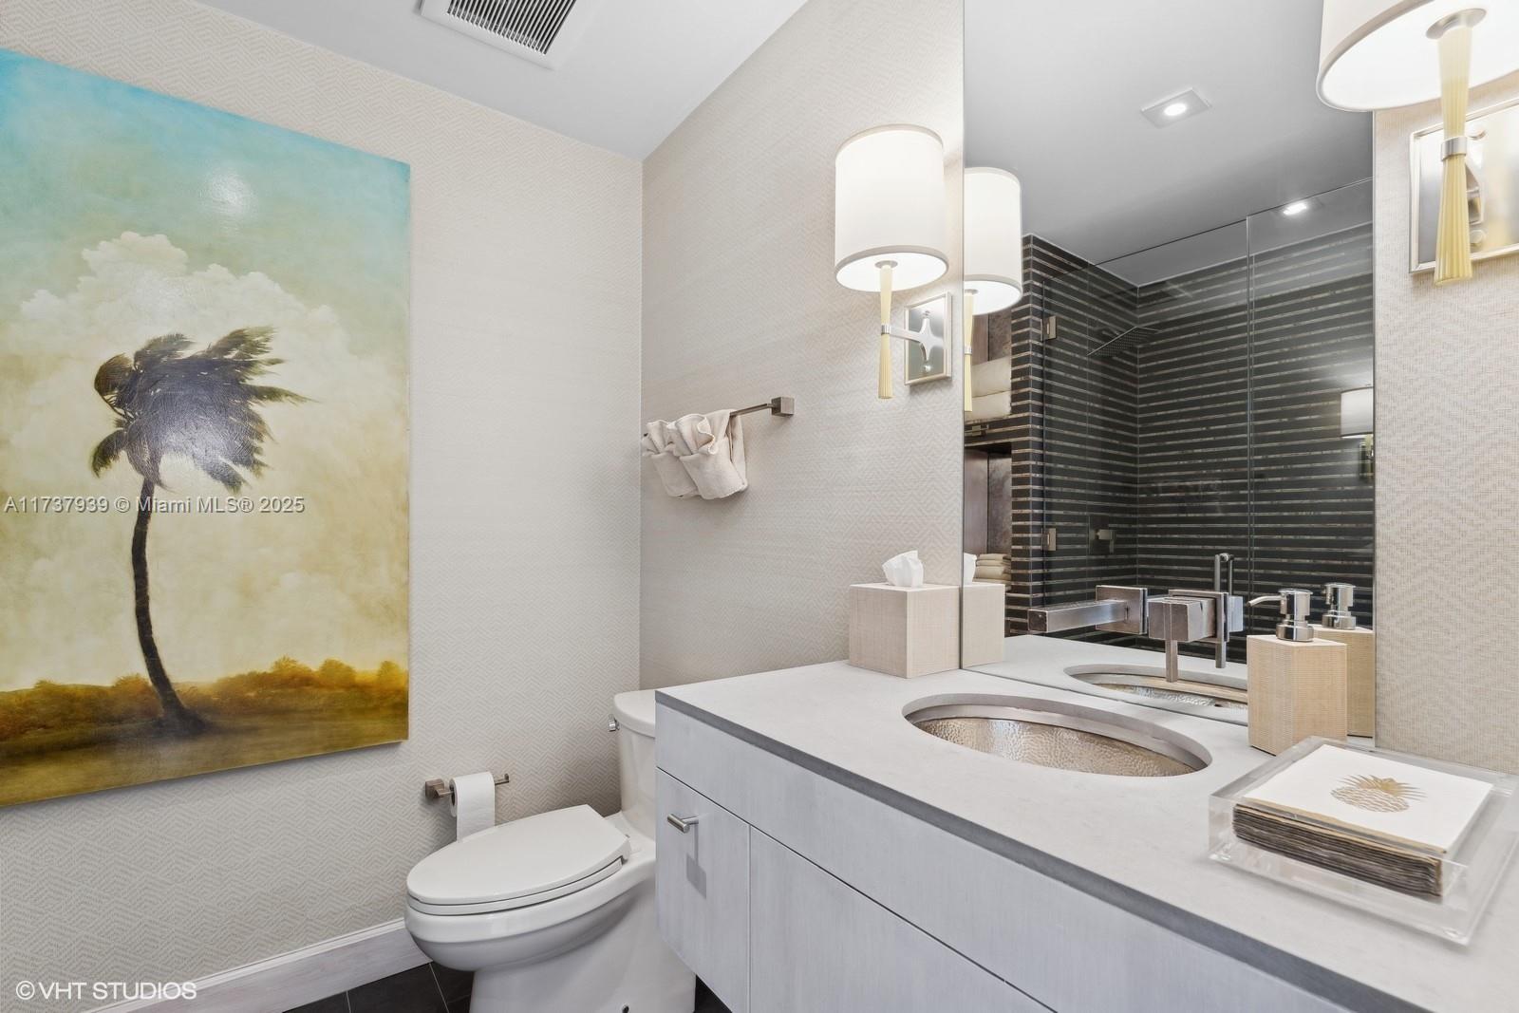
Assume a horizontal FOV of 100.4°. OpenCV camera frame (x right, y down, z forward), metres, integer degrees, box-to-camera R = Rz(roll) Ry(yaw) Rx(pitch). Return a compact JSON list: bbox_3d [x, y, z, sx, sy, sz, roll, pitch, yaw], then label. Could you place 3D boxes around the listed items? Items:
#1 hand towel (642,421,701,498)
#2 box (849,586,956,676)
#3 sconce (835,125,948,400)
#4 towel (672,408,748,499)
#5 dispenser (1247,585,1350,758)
[{"bbox_3d":[-0.266,-0.141,1.933,0.110,0.236,0.241,1,-2,-38],"label":"hand towel"},{"bbox_3d":[0.264,0.222,1.173,0.133,0.147,0.134,1,-2,-38],"label":"box"},{"bbox_3d":[0.249,-0.427,1.193,0.220,0.451,0.204,1,-2,-38],"label":"sconce"},{"bbox_3d":[-0.137,-0.143,1.761,0.115,0.236,0.236,1,-2,-38],"label":"towel"},{"bbox_3d":[0.590,0.188,0.716,0.100,0.189,0.066,0,-2,-8],"label":"dispenser"}]

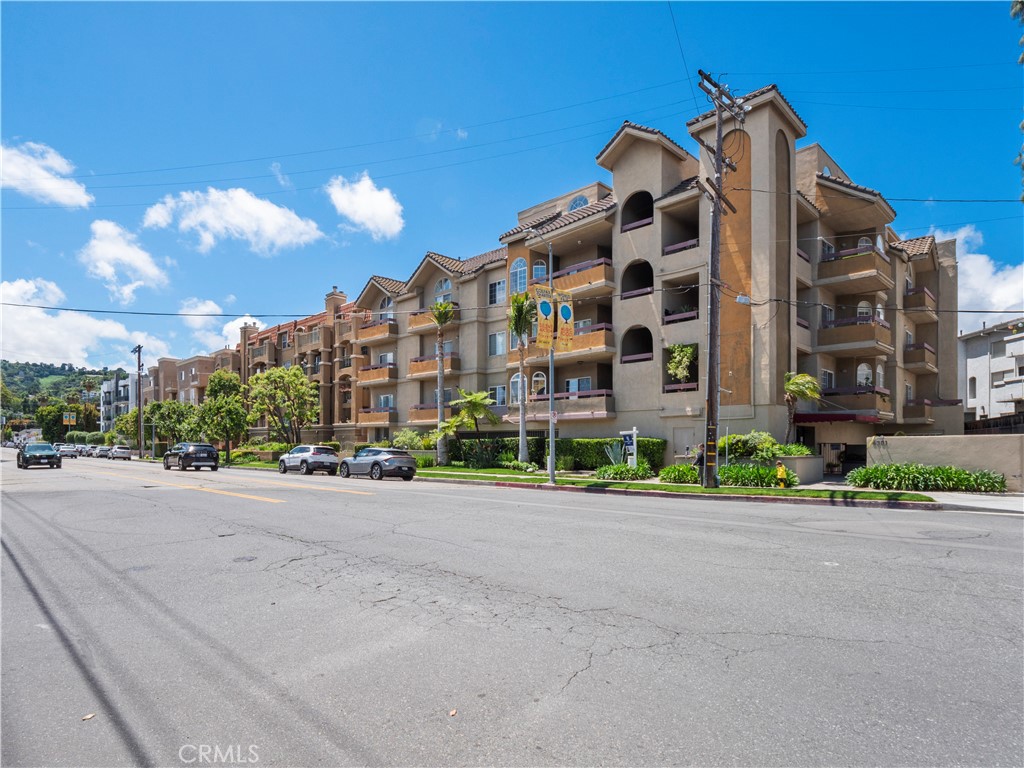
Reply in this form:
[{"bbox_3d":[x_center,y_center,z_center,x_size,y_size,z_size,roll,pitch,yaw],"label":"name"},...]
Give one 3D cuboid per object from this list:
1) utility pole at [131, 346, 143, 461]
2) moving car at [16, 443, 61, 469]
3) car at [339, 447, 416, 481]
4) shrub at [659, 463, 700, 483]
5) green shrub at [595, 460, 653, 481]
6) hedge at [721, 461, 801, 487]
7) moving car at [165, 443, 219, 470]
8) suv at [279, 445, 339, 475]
[{"bbox_3d":[-44.890,2.103,64.000,2.400,13.600,0.500,-5,-7,40],"label":"utility pole"},{"bbox_3d":[-31.800,4.800,35.870,4.700,1.670,1.910,-5,-8,44],"label":"moving car"},{"bbox_3d":[-6.580,3.870,26.100,4.680,1.550,1.880,-5,-8,44],"label":"car"},{"bbox_3d":[6.523,3.452,20.494,1.500,0.730,1.150,-5,-8,44],"label":"shrub"},{"bbox_3d":[4.680,3.649,22.250,2.300,0.740,1.250,-5,-8,44],"label":"green shrub"},{"bbox_3d":[8.606,3.167,18.516,2.450,0.780,1.150,-5,-8,44],"label":"hedge"},{"bbox_3d":[-19.584,4.427,32.681,4.670,1.670,1.890,-5,-8,44],"label":"moving car"},{"bbox_3d":[-11.920,4.430,31.200,4.620,1.690,1.860,-5,-8,44],"label":"suv"}]

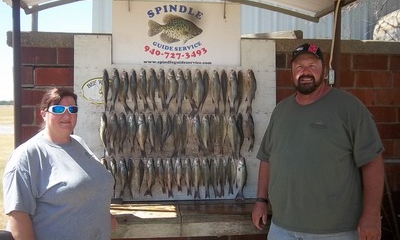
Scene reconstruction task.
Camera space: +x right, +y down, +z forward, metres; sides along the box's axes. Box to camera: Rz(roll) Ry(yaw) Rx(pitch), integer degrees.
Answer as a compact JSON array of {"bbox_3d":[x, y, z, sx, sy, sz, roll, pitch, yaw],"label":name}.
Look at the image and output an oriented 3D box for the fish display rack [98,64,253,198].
[{"bbox_3d":[-0.147,0.101,2.983,1.129,0.963,0.100,0,2,-7],"label":"fish display rack"}]

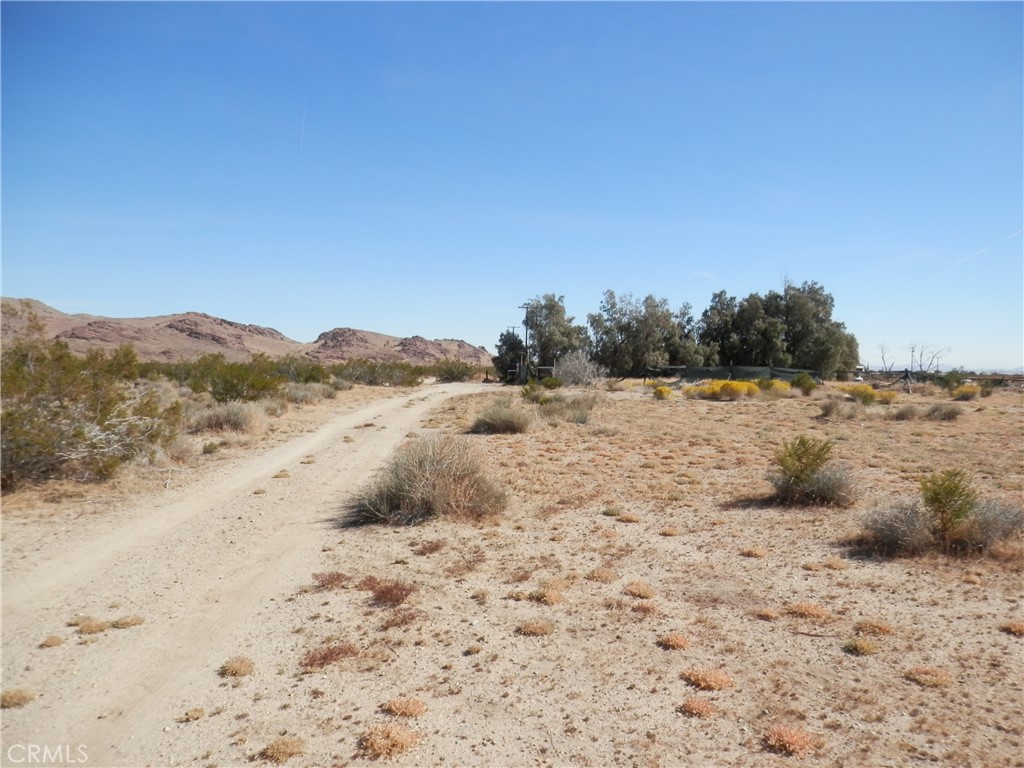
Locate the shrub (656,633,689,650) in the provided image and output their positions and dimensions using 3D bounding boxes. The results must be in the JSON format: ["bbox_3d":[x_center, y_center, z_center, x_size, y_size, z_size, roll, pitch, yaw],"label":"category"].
[{"bbox_3d":[0.937,1.485,4.293,0.172,0.073,0.134,0,1,0],"label":"shrub"}]

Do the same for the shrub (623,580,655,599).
[{"bbox_3d":[0.897,1.440,5.244,0.225,0.105,0.191,0,1,0],"label":"shrub"}]

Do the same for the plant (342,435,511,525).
[{"bbox_3d":[-0.981,1.018,8.552,1.834,0.853,1.651,0,1,0],"label":"plant"}]

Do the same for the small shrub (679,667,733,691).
[{"bbox_3d":[0.990,1.480,3.766,0.258,0.068,0.220,0,1,0],"label":"small shrub"}]

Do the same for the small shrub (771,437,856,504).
[{"bbox_3d":[3.678,1.026,9.050,1.063,0.818,0.904,0,1,0],"label":"small shrub"}]

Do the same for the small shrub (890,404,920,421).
[{"bbox_3d":[13.212,0.945,24.832,0.919,0.512,0.781,0,1,0],"label":"small shrub"}]

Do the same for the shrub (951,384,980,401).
[{"bbox_3d":[24.577,0.448,40.079,1.424,0.842,1.281,0,1,0],"label":"shrub"}]

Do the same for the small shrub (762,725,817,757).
[{"bbox_3d":[1.170,1.482,3.119,0.217,0.084,0.185,0,1,0],"label":"small shrub"}]

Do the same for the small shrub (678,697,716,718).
[{"bbox_3d":[0.870,1.507,3.468,0.175,0.061,0.136,0,1,0],"label":"small shrub"}]

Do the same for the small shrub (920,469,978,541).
[{"bbox_3d":[4.146,1.133,7.006,0.531,0.666,0.478,0,1,0],"label":"small shrub"}]

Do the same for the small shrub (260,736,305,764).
[{"bbox_3d":[-0.960,1.512,3.080,0.178,0.063,0.139,0,1,0],"label":"small shrub"}]

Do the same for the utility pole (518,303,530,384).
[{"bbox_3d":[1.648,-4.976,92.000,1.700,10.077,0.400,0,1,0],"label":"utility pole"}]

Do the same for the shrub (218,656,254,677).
[{"bbox_3d":[-1.447,1.473,3.898,0.171,0.078,0.145,0,1,0],"label":"shrub"}]

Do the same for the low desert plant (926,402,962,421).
[{"bbox_3d":[14.111,0.882,24.131,1.040,0.555,0.936,0,1,0],"label":"low desert plant"}]

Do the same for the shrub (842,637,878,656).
[{"bbox_3d":[1.967,1.465,4.175,0.189,0.085,0.160,0,1,0],"label":"shrub"}]

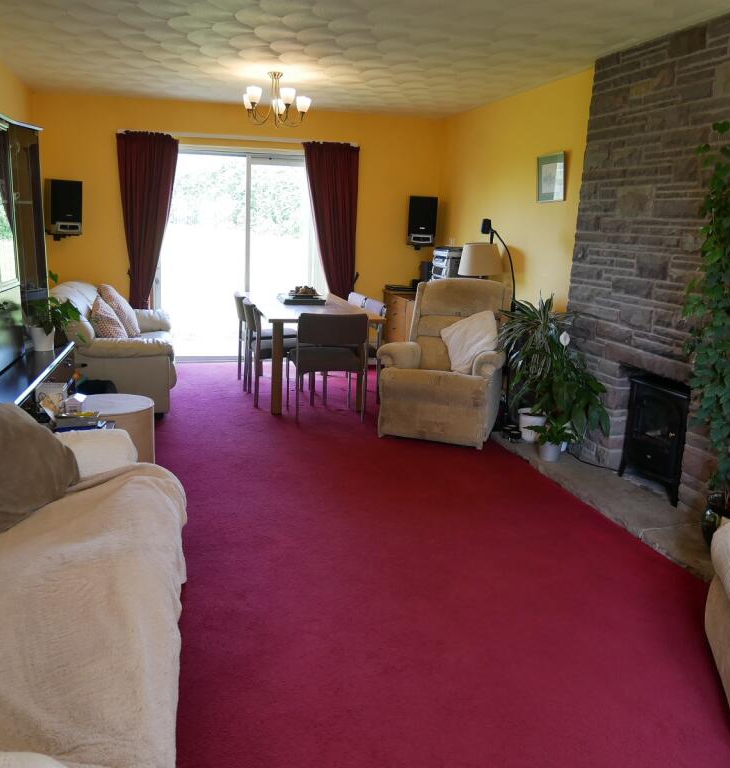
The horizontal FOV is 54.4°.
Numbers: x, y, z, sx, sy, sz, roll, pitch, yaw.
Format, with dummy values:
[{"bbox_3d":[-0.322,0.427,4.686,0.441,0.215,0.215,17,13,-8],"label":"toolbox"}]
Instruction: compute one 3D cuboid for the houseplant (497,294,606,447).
[{"bbox_3d":[1.180,-0.070,4.541,0.580,0.920,0.520,-2,12,-14],"label":"houseplant"}]

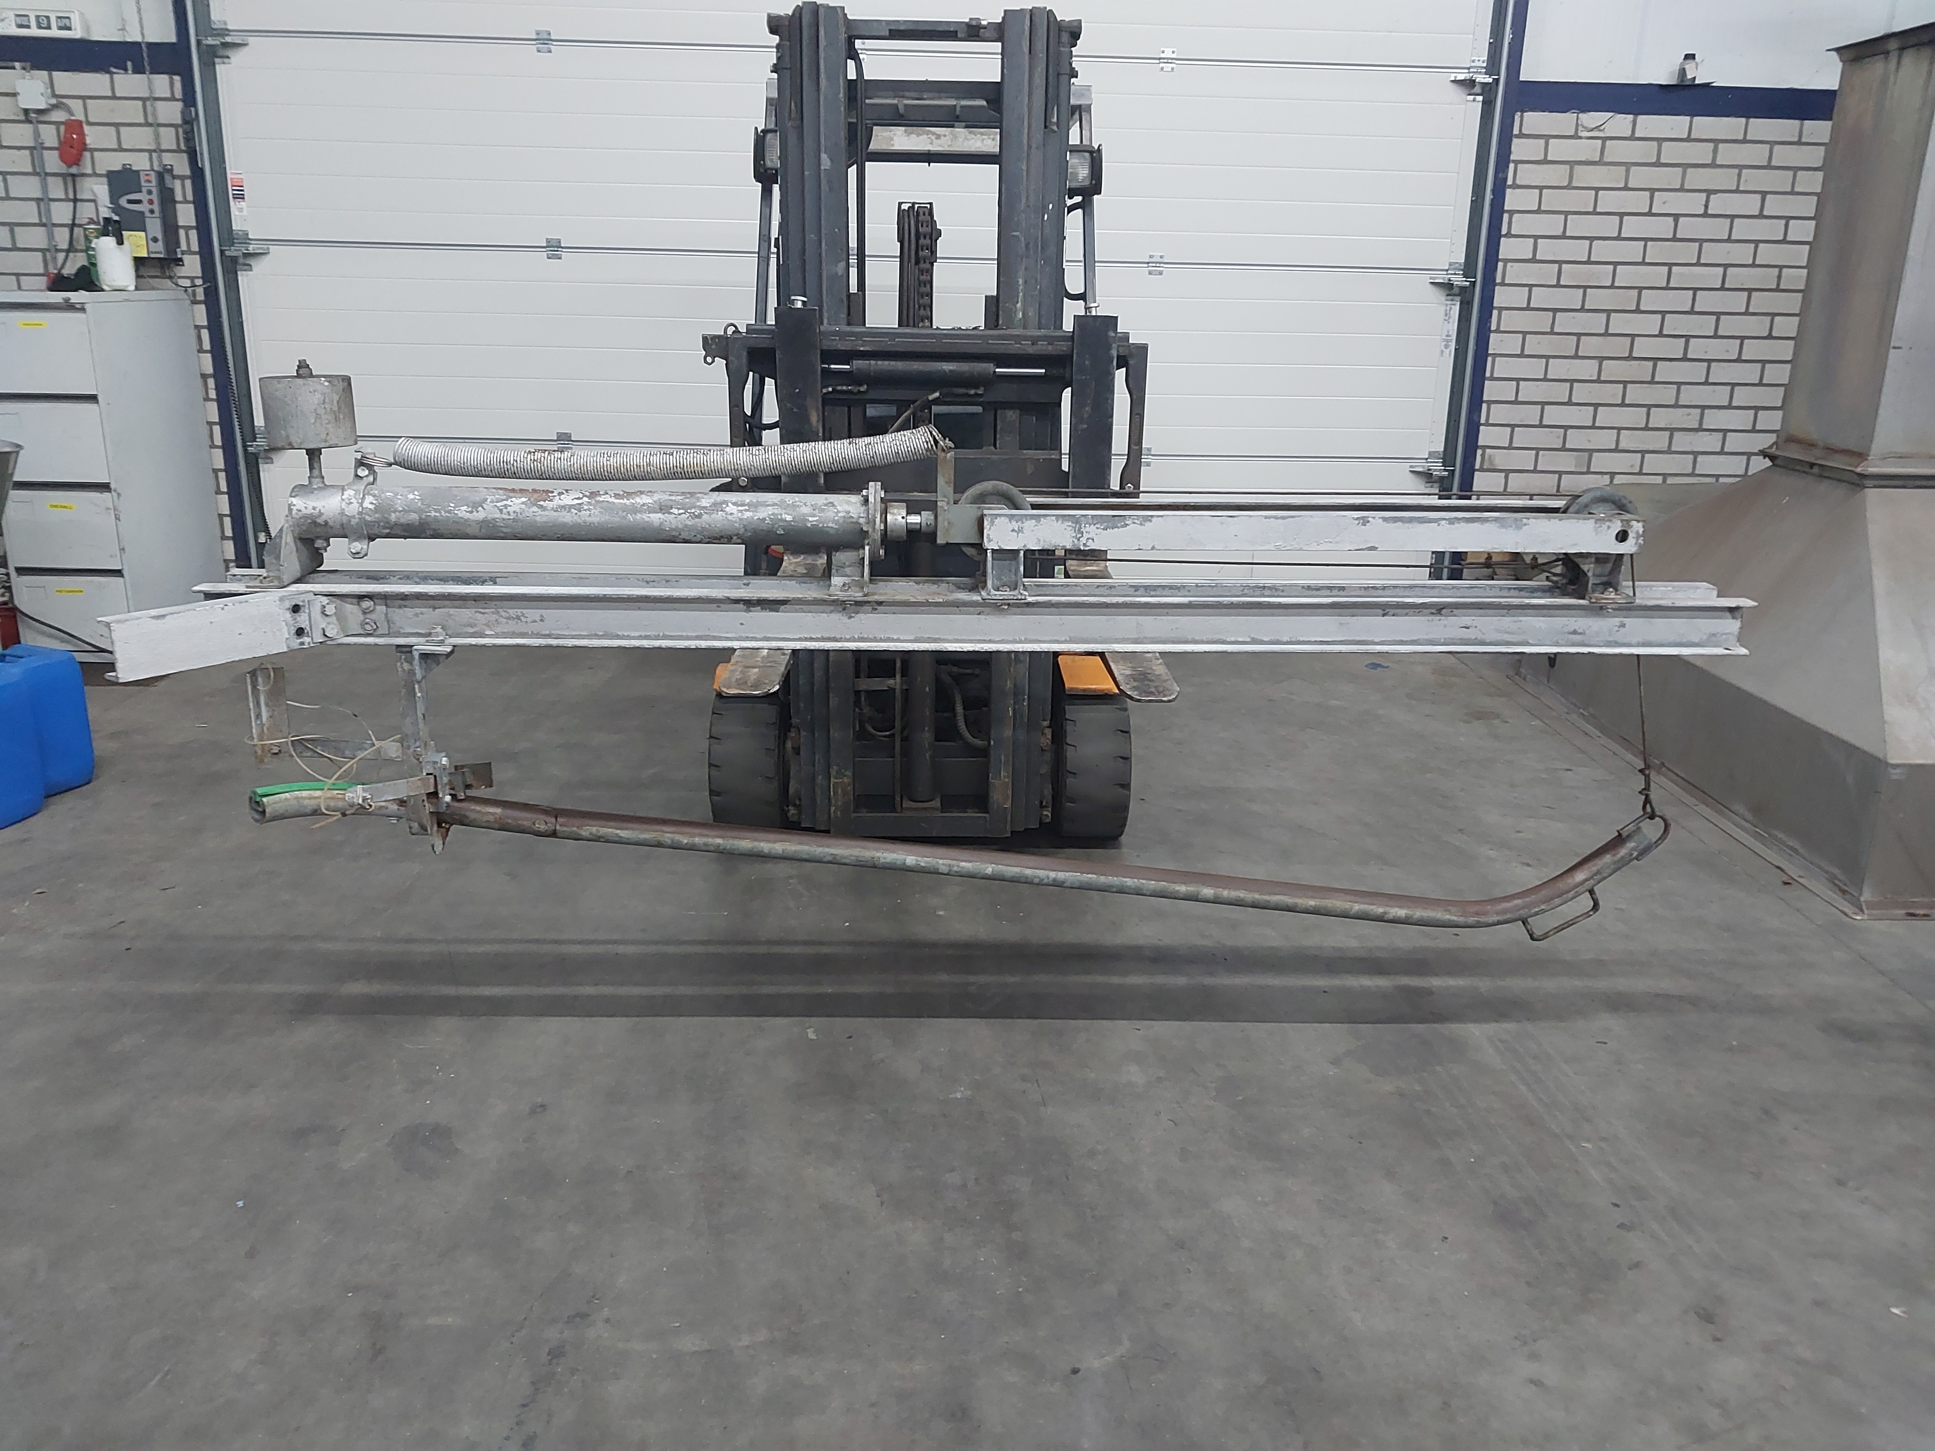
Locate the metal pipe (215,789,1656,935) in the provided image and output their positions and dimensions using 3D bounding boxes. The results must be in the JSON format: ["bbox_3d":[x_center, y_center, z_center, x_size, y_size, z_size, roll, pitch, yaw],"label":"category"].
[{"bbox_3d":[-0.011,0.253,2.811,2.613,0.235,0.070,1,16,-1],"label":"metal pipe"}]

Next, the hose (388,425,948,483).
[{"bbox_3d":[-0.524,-0.484,2.689,0.984,0.100,0.053,0,16,-5],"label":"hose"}]

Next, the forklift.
[{"bbox_3d":[-0.109,-0.745,4.055,1.070,2.020,3.200,1,16,-1],"label":"forklift"}]

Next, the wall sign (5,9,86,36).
[{"bbox_3d":[-3.482,-2.629,5.663,0.332,0.090,0.070,1,16,-2],"label":"wall sign"}]

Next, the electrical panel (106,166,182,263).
[{"bbox_3d":[-3.174,-1.972,5.830,0.189,0.332,0.120,1,16,-2],"label":"electrical panel"}]

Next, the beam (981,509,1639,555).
[{"bbox_3d":[0.630,-0.350,2.737,1.212,0.062,0.050,0,16,-5],"label":"beam"}]

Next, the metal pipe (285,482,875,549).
[{"bbox_3d":[-0.680,-0.375,2.706,1.041,0.093,0.093,0,16,-5],"label":"metal pipe"}]

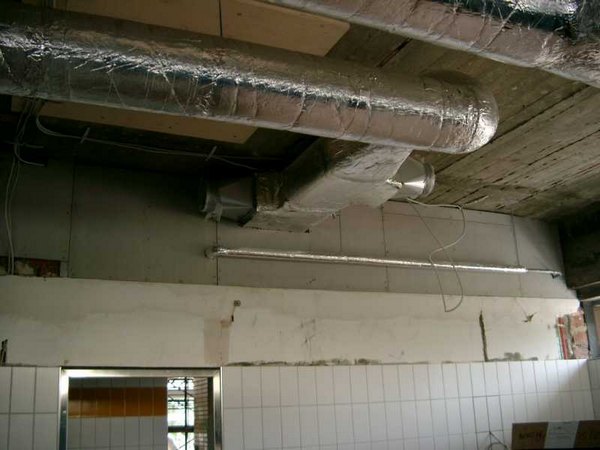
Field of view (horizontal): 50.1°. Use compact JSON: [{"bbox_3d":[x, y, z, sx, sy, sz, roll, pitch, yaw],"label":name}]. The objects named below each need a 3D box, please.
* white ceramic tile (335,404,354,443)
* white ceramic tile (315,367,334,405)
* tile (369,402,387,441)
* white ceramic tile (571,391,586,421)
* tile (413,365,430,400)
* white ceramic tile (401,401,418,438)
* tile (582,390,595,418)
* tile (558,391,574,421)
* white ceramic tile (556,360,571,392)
[{"bbox_3d":[0.294,1.315,4.259,0.125,0.250,0.010,5,-17,-24],"label":"white ceramic tile"},{"bbox_3d":[0.162,1.040,4.169,0.125,0.249,0.012,5,-18,-24],"label":"white ceramic tile"},{"bbox_3d":[0.510,1.284,4.186,0.119,0.244,0.010,5,-18,-24],"label":"tile"},{"bbox_3d":[2.198,1.430,5.062,0.125,0.249,0.012,5,-18,-24],"label":"white ceramic tile"},{"bbox_3d":[0.702,0.904,3.699,0.102,0.206,0.009,5,-18,-24],"label":"tile"},{"bbox_3d":[0.598,1.063,3.500,0.100,0.200,0.009,5,-18,-24],"label":"white ceramic tile"},{"bbox_3d":[1.848,1.156,4.102,0.080,0.200,0.009,5,-18,-24],"label":"tile"},{"bbox_3d":[2.059,1.398,4.921,0.119,0.244,0.010,5,-18,-24],"label":"tile"},{"bbox_3d":[2.083,1.190,5.070,0.125,0.249,0.012,5,-18,-24],"label":"white ceramic tile"}]

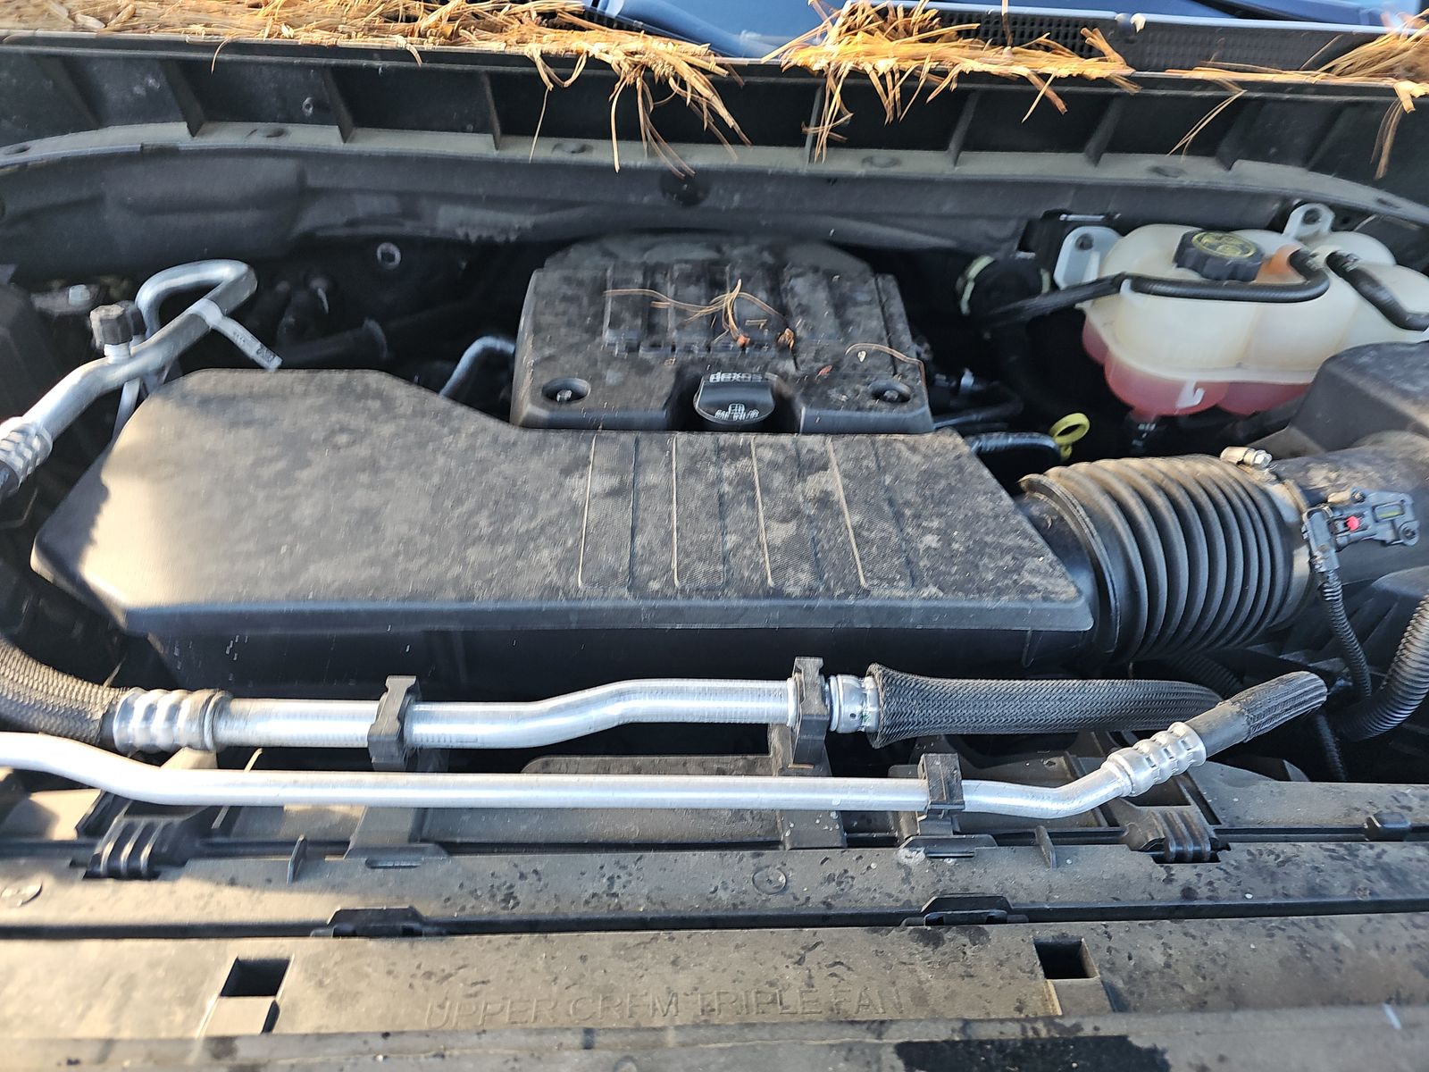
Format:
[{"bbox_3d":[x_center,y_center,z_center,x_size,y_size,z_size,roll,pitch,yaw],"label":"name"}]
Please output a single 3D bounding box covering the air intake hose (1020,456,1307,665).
[{"bbox_3d":[0.291,0.014,0.620,0.140,0.122,0.122,-8,42,-13],"label":"air intake hose"}]

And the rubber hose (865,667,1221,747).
[{"bbox_3d":[0.160,0.082,0.457,0.178,0.039,0.037,0,41,-4],"label":"rubber hose"}]

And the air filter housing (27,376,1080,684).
[{"bbox_3d":[-0.091,0.009,0.628,0.600,0.125,0.235,0,41,-4],"label":"air filter housing"}]

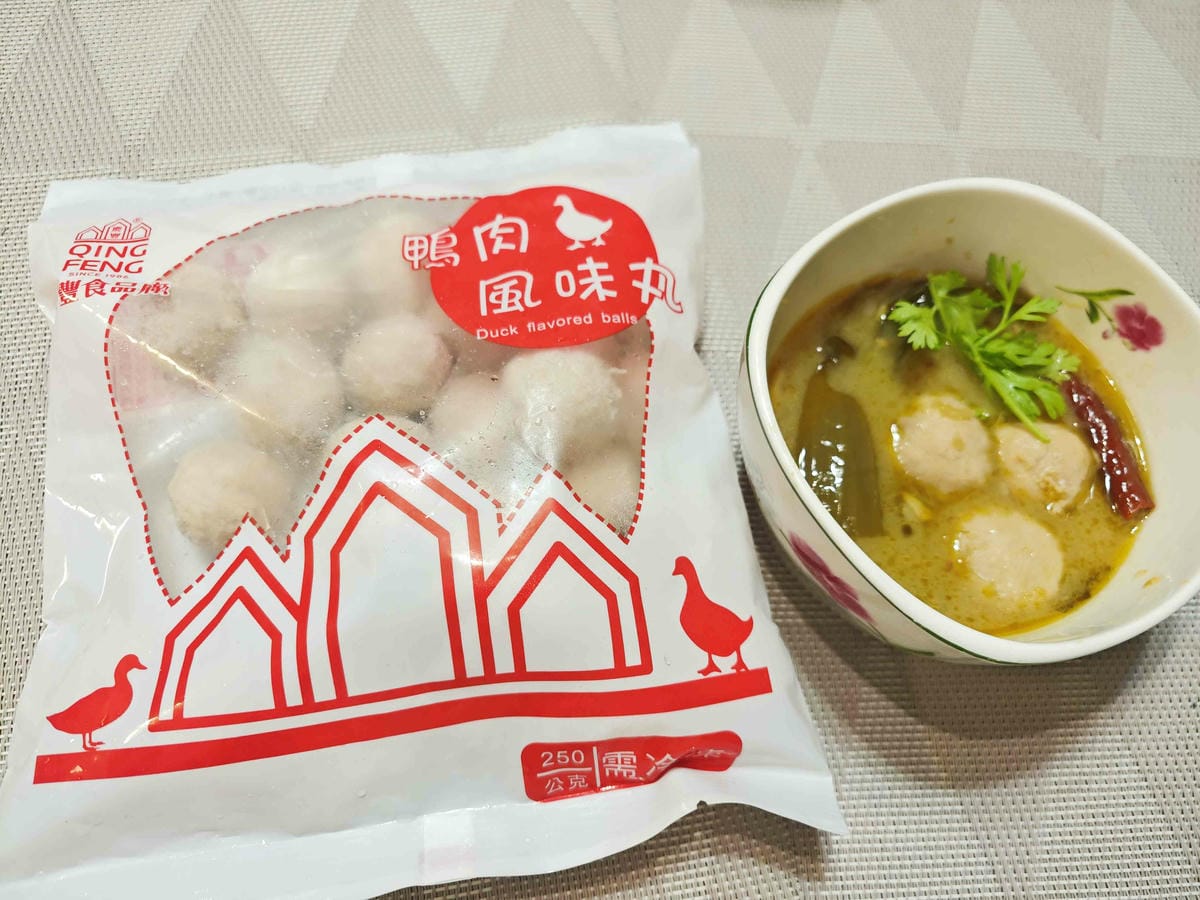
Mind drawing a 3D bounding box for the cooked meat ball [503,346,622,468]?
[{"bbox_3d":[-0.011,-0.012,0.222,0.033,0.033,0.033,0,70,-3],"label":"cooked meat ball"}]

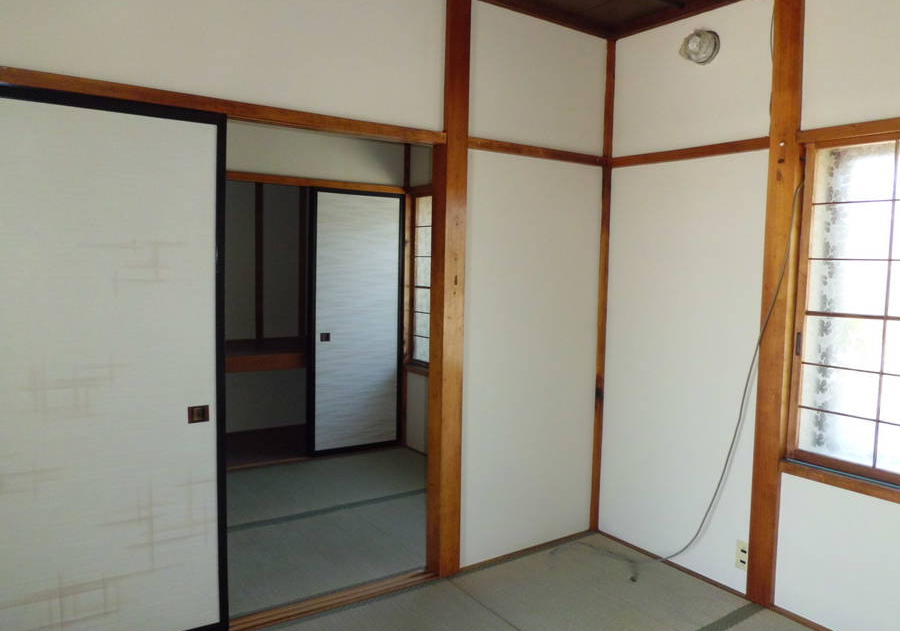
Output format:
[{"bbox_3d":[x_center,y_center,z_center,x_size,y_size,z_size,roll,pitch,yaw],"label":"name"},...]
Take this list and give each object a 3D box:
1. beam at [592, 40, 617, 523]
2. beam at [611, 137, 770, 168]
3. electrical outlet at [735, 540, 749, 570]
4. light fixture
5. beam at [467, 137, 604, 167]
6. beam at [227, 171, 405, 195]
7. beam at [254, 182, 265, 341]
[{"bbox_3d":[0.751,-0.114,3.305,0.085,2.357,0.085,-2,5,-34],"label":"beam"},{"bbox_3d":[0.991,-0.696,2.884,0.040,0.043,0.796,-2,5,-34],"label":"beam"},{"bbox_3d":[1.175,0.965,2.704,0.012,0.118,0.070,-2,5,-34],"label":"electrical outlet"},{"bbox_3d":[1.018,-1.094,2.772,0.070,0.141,0.151,-2,5,-34],"label":"light fixture"},{"bbox_3d":[0.401,-0.713,2.985,0.818,0.043,0.040,-2,5,-34],"label":"beam"},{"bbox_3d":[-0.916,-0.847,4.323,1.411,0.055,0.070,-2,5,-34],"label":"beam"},{"bbox_3d":[-1.395,-0.418,4.916,0.063,1.200,0.060,-2,5,-34],"label":"beam"}]

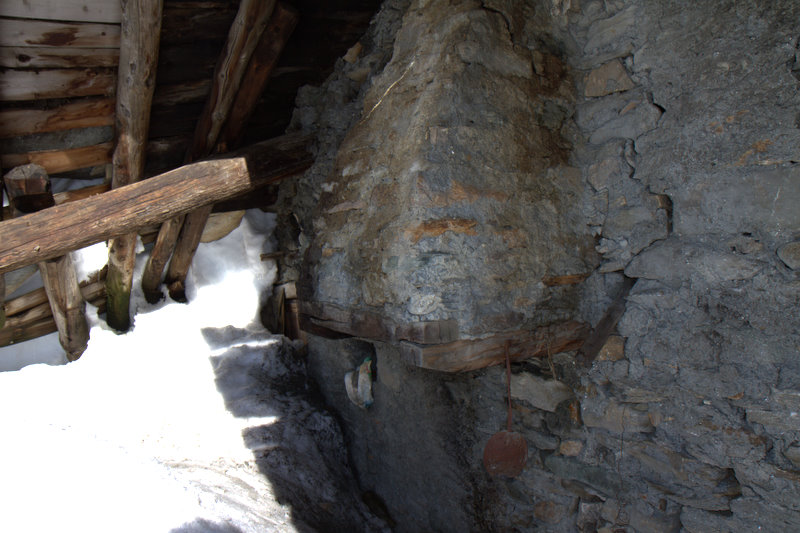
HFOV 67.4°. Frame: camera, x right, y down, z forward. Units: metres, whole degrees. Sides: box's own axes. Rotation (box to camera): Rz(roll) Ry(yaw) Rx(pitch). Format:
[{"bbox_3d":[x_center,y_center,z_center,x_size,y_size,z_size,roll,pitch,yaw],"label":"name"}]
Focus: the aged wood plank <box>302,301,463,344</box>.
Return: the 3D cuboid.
[{"bbox_3d":[-0.115,0.220,2.280,0.660,0.085,0.180,1,1,40],"label":"aged wood plank"}]

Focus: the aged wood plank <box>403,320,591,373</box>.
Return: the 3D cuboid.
[{"bbox_3d":[0.491,0.310,2.570,0.100,0.120,1.400,1,1,40],"label":"aged wood plank"}]

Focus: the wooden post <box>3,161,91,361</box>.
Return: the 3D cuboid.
[{"bbox_3d":[-1.396,0.022,2.410,0.135,0.850,0.135,-2,30,-11],"label":"wooden post"}]

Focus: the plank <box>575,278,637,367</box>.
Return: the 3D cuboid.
[{"bbox_3d":[1.032,0.277,2.960,0.085,0.480,0.085,33,12,35],"label":"plank"}]

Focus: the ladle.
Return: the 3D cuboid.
[{"bbox_3d":[0.426,0.576,2.400,0.178,0.540,0.040,0,1,-6],"label":"ladle"}]

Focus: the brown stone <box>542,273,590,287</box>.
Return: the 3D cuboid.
[{"bbox_3d":[0.799,0.065,2.880,0.070,0.045,0.380,1,1,40],"label":"brown stone"}]

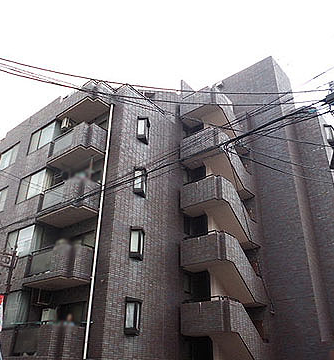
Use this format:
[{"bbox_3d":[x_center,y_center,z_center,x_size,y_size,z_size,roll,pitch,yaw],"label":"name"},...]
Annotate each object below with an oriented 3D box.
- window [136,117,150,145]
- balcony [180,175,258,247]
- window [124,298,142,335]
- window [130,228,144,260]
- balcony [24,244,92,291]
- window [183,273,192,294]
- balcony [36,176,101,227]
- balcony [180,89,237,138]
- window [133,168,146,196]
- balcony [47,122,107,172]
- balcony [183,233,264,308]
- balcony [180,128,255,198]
[{"bbox_3d":[-1.026,-2.394,16.945,0.320,1.320,0.780,-20,-35,34],"label":"window"},{"bbox_3d":[2.644,1.818,18.025,2.170,2.690,3.450,-20,-35,34],"label":"balcony"},{"bbox_3d":[-1.178,5.013,13.158,0.260,1.300,0.760,-21,-35,35],"label":"window"},{"bbox_3d":[-1.109,2.513,14.332,0.320,1.300,0.780,-20,-35,34],"label":"window"},{"bbox_3d":[-4.241,3.474,14.258,2.670,1.360,1.260,-21,-35,35],"label":"balcony"},{"bbox_3d":[0.914,4.674,16.294,0.130,0.810,0.530,-21,-35,35],"label":"window"},{"bbox_3d":[-4.133,0.974,15.348,2.600,1.380,1.300,-20,-35,34],"label":"balcony"},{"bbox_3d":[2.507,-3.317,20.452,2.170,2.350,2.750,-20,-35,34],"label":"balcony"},{"bbox_3d":[-1.092,0.109,15.818,0.260,1.260,0.760,-21,-35,35],"label":"window"},{"bbox_3d":[-4.155,-1.483,16.947,2.670,1.360,1.260,-21,-35,35],"label":"balcony"},{"bbox_3d":[2.648,4.279,16.537,2.110,2.630,3.820,-21,-35,35],"label":"balcony"},{"bbox_3d":[2.685,-0.622,19.324,2.170,2.660,3.450,-20,-35,34],"label":"balcony"}]

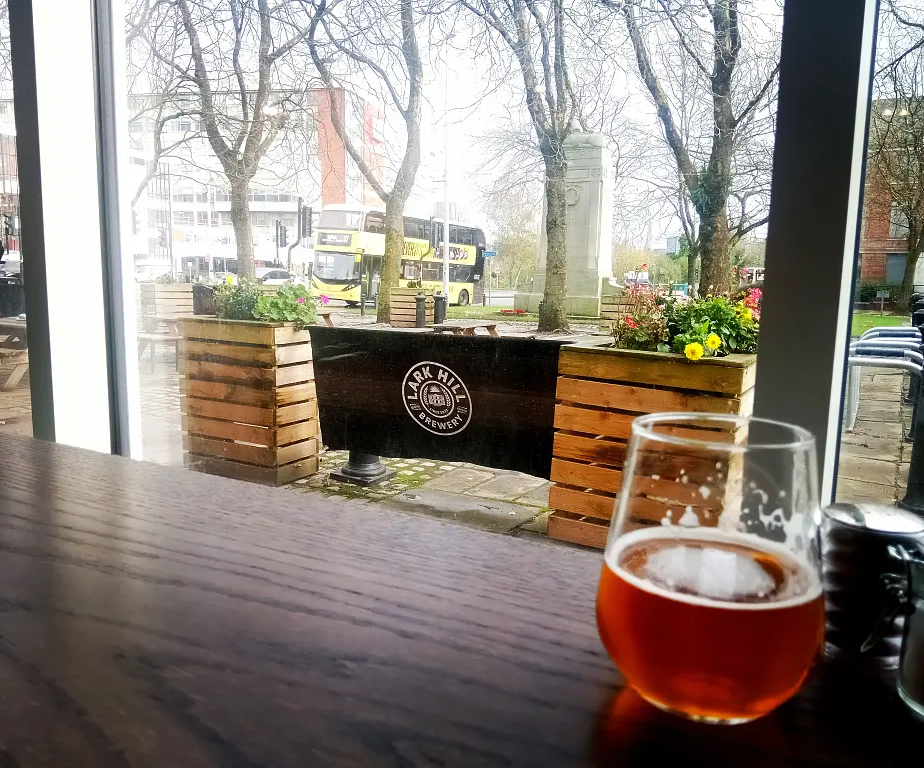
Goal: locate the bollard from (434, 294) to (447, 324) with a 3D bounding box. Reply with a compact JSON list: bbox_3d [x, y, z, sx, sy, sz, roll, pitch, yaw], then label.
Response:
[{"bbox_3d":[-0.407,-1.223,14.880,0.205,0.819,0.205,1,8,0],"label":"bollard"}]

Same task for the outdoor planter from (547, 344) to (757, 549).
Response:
[{"bbox_3d":[0.855,0.343,3.770,0.785,1.000,0.430,7,11,27],"label":"outdoor planter"}]

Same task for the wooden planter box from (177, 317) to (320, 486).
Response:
[{"bbox_3d":[-1.309,0.078,5.074,0.766,0.926,0.351,6,10,29],"label":"wooden planter box"}]

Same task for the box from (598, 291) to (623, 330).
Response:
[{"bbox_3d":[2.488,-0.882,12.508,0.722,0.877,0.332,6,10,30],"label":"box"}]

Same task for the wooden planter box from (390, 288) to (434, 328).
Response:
[{"bbox_3d":[-0.917,-1.312,15.222,0.770,0.877,0.312,7,10,33],"label":"wooden planter box"}]

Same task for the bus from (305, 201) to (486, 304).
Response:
[{"bbox_3d":[-2.630,-5.820,40.000,2.550,4.300,10.900,5,7,30],"label":"bus"}]

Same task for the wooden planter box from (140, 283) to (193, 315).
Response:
[{"bbox_3d":[-5.394,-1.354,15.232,0.450,1.000,0.800,7,11,34],"label":"wooden planter box"}]

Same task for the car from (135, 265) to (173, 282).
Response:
[{"bbox_3d":[-17.086,-6.058,45.000,1.800,1.500,4.300,-7,12,-41],"label":"car"}]

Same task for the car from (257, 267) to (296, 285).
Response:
[{"bbox_3d":[-11.170,-5.974,48.618,1.800,1.480,4.250,7,11,33],"label":"car"}]

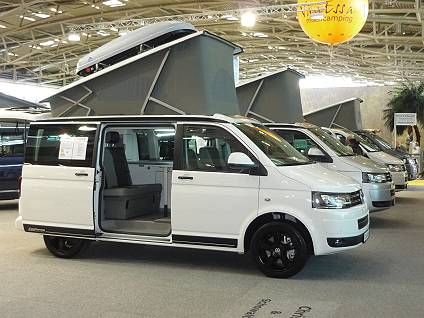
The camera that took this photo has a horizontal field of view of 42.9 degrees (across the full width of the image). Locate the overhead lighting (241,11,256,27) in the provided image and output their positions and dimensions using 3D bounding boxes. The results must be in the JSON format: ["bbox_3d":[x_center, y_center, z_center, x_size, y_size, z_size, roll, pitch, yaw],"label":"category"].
[{"bbox_3d":[2.032,-7.794,30.000,0.750,0.750,0.700,0,3,0],"label":"overhead lighting"}]

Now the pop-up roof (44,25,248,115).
[{"bbox_3d":[-0.967,-1.184,7.829,2.580,1.140,1.540,1,3,22],"label":"pop-up roof"}]

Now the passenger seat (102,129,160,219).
[{"bbox_3d":[-1.298,0.203,7.893,0.770,1.220,1.040,1,3,22],"label":"passenger seat"}]

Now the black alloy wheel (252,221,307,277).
[{"bbox_3d":[0.805,1.054,6.319,0.685,0.685,0.250,1,3,22],"label":"black alloy wheel"}]

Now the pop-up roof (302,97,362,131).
[{"bbox_3d":[4.086,-1.621,19.649,2.570,1.020,1.520,1,3,22],"label":"pop-up roof"}]

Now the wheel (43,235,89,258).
[{"bbox_3d":[-1.972,0.987,7.451,0.685,0.685,0.250,1,3,22],"label":"wheel"}]

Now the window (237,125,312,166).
[{"bbox_3d":[0.870,-0.201,7.120,0.850,0.130,1.460,41,16,16],"label":"window"}]

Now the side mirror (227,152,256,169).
[{"bbox_3d":[0.343,0.022,6.210,0.220,0.200,0.260,1,3,22],"label":"side mirror"}]

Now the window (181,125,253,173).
[{"bbox_3d":[0.062,-0.133,6.507,0.980,0.590,0.070,1,-8,22],"label":"window"}]

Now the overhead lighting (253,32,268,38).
[{"bbox_3d":[3.420,-8.709,38.000,1.100,0.250,0.900,0,3,0],"label":"overhead lighting"}]

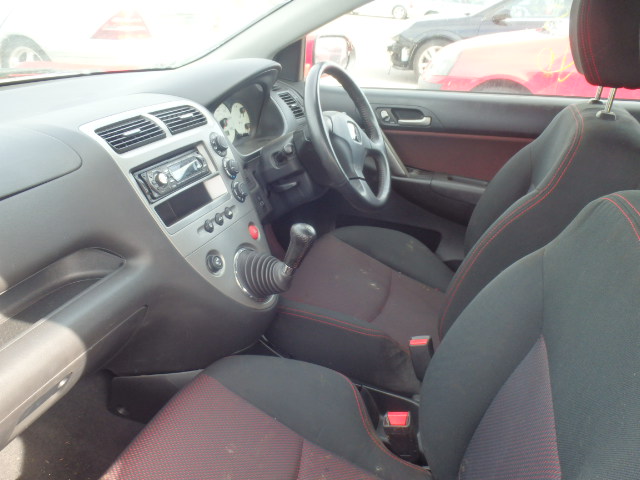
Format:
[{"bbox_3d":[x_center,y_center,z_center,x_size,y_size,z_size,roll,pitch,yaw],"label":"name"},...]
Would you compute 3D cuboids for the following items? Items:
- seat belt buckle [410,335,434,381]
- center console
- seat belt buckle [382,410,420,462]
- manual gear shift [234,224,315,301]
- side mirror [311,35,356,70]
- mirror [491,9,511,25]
[{"bbox_3d":[0.219,0.249,1.070,0.043,0.090,0.029,-10,18,28],"label":"seat belt buckle"},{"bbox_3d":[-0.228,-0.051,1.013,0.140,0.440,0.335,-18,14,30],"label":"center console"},{"bbox_3d":[0.146,0.341,0.869,0.043,0.090,0.029,-10,18,28],"label":"seat belt buckle"},{"bbox_3d":[-0.082,0.038,1.016,0.155,0.180,0.115,10,26,21],"label":"manual gear shift"},{"bbox_3d":[0.012,-0.595,1.675,0.100,0.140,0.195,16,29,31],"label":"side mirror"},{"bbox_3d":[2.412,-2.968,6.900,0.165,0.170,0.220,6,25,12],"label":"mirror"}]

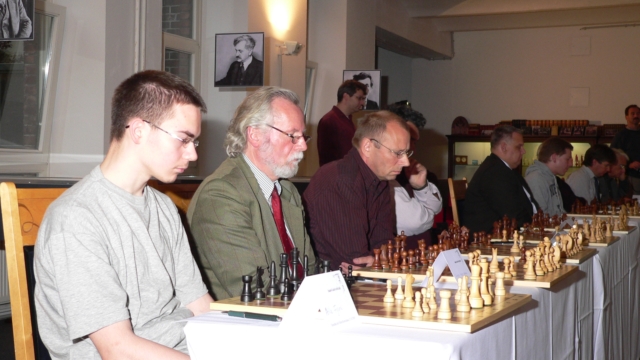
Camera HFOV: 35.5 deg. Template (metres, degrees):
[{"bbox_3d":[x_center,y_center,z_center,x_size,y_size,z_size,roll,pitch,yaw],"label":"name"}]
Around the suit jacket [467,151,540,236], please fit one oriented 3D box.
[{"bbox_3d":[1.009,0.180,5.551,0.430,0.640,0.570,1,0,20],"label":"suit jacket"}]

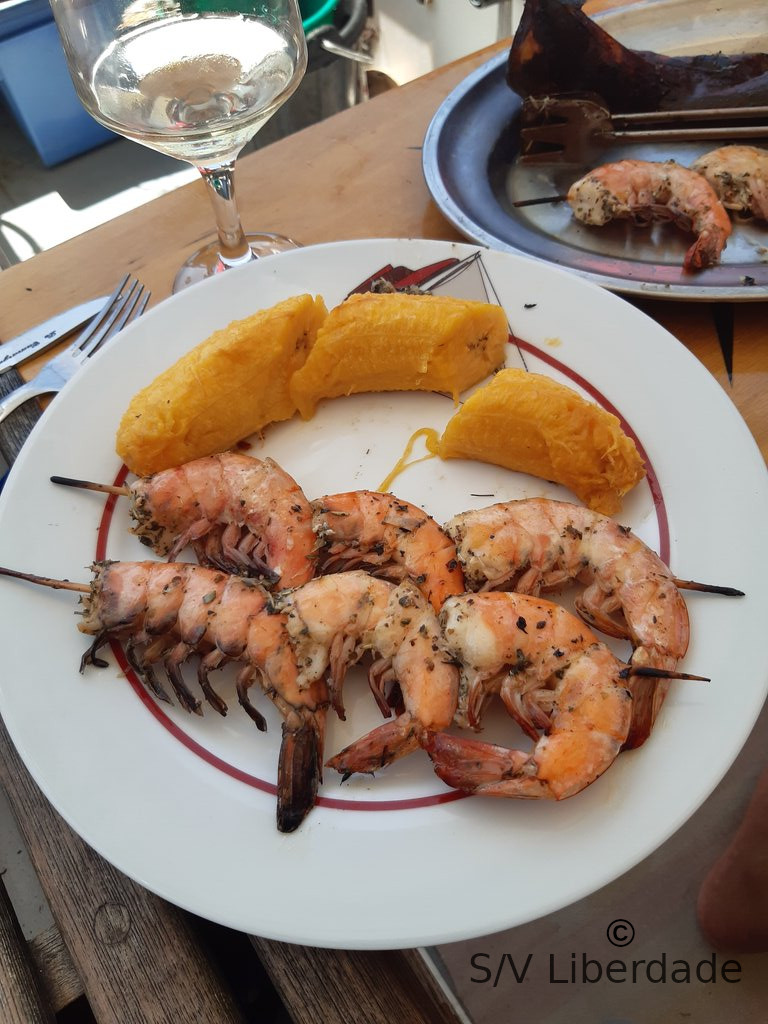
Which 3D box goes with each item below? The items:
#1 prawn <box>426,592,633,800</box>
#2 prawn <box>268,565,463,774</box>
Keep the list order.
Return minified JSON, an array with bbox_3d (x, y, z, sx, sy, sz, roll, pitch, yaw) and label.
[{"bbox_3d":[0.042,0.051,0.221,0.057,0.025,0.058,5,59,7],"label":"prawn"},{"bbox_3d":[-0.004,0.044,0.229,0.048,0.024,0.060,-10,58,-3],"label":"prawn"}]

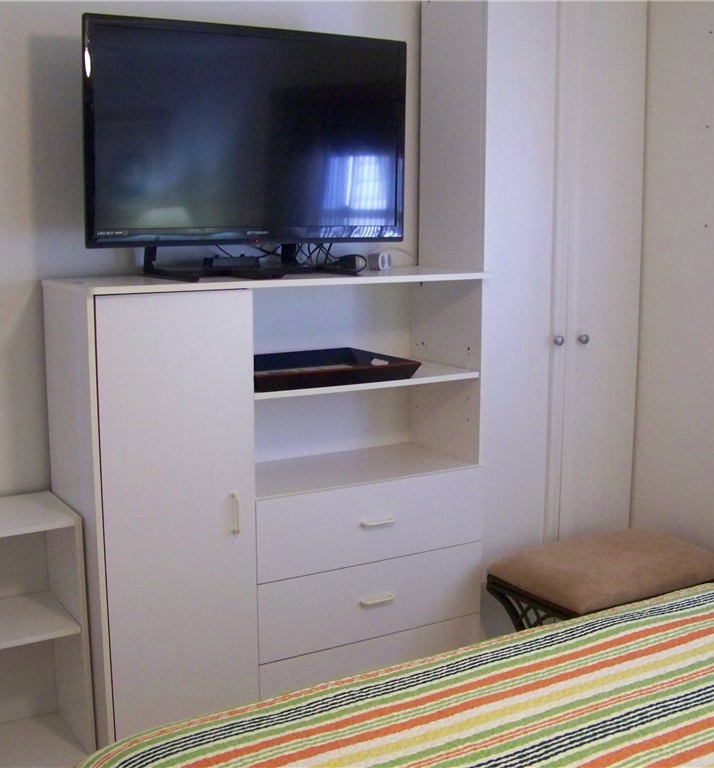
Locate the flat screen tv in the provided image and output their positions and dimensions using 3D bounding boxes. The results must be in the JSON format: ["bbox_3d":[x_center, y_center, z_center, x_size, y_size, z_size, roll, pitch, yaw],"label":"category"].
[{"bbox_3d":[-0.239,-0.529,2.467,0.804,0.557,0.269,-6,10,-30],"label":"flat screen tv"}]

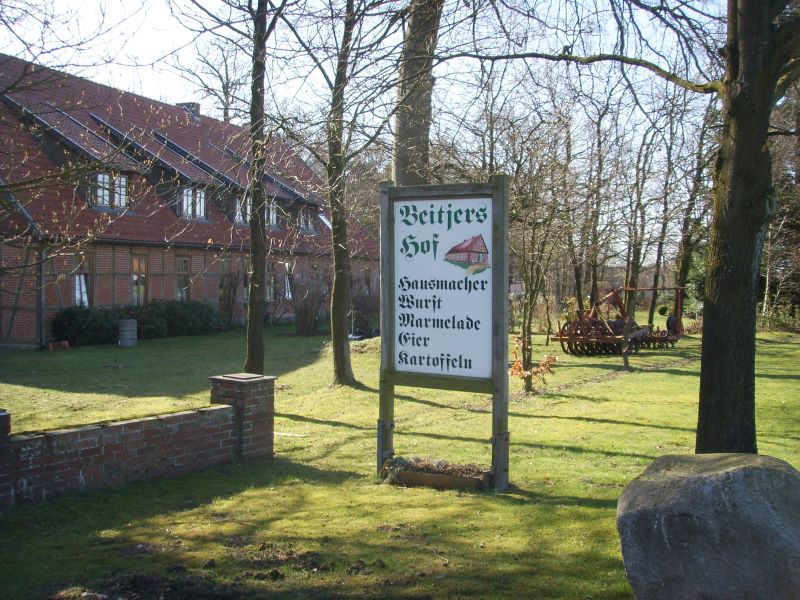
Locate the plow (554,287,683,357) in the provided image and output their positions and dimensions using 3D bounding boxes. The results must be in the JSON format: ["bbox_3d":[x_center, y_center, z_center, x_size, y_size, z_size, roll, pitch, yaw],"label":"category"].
[{"bbox_3d":[6.250,0.550,25.600,3.500,1.800,2.200,0,1,-8],"label":"plow"}]

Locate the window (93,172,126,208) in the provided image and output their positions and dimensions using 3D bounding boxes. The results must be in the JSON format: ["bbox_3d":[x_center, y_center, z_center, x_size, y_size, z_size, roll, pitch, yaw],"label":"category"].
[{"bbox_3d":[-10.450,-3.920,32.500,0.120,1.170,1.850,0,2,19],"label":"window"}]

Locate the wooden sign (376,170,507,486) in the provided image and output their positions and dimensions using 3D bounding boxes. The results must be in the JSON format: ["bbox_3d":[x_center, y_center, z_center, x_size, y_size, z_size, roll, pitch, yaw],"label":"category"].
[{"bbox_3d":[0.395,0.298,8.500,1.280,2.880,0.150,1,2,28],"label":"wooden sign"}]

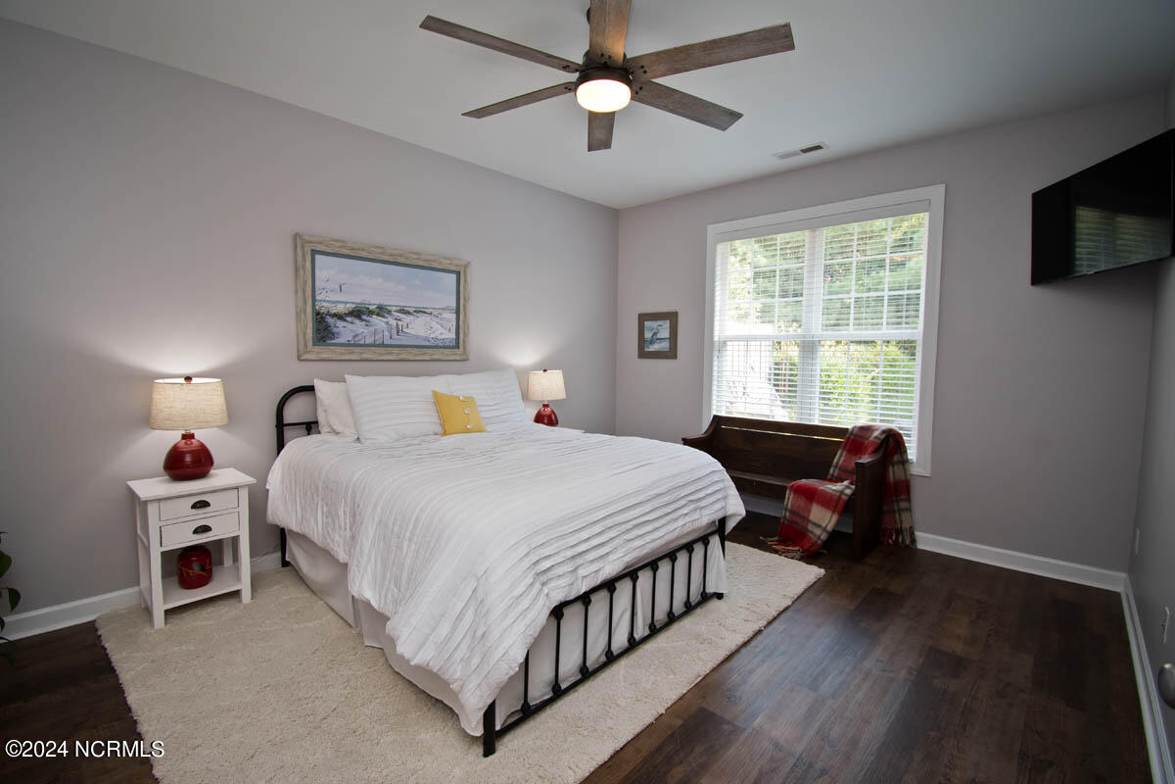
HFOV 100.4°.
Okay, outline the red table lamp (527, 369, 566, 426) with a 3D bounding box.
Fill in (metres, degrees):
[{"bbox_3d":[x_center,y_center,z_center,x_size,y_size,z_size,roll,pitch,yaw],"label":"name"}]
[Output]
[{"bbox_3d":[-0.352,0.067,4.161,0.314,0.524,0.314,1,4,0],"label":"red table lamp"}]

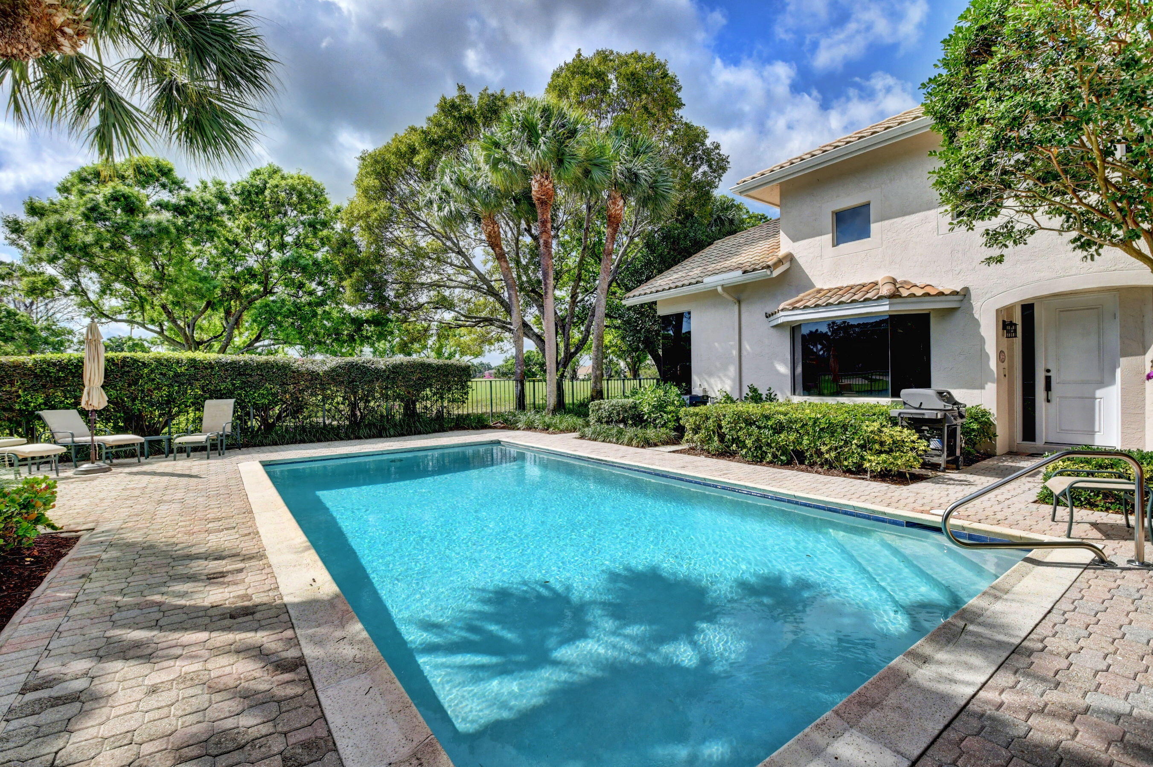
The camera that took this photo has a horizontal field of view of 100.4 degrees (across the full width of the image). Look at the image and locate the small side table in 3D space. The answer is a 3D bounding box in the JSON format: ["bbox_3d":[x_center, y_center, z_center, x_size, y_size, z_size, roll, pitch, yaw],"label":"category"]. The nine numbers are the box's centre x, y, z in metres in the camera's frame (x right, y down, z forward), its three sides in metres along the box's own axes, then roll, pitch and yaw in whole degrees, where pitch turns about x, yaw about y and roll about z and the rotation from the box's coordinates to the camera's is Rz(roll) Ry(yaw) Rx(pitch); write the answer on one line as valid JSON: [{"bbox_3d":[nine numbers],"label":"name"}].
[{"bbox_3d":[-8.100,1.210,9.300,0.400,0.440,0.420,0,0,-37],"label":"small side table"}]

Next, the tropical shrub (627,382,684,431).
[{"bbox_3d":[1.860,0.660,11.300,1.350,1.400,1.300,0,0,0],"label":"tropical shrub"}]

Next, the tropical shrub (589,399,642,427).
[{"bbox_3d":[1.000,0.870,12.000,0.900,0.950,1.350,0,0,-37],"label":"tropical shrub"}]

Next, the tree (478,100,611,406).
[{"bbox_3d":[-1.080,-4.250,16.400,4.400,11.200,4.200,0,0,0],"label":"tree"}]

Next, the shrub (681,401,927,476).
[{"bbox_3d":[3.497,0.793,7.890,1.400,0.880,3.800,-1,0,-37],"label":"shrub"}]

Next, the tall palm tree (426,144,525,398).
[{"bbox_3d":[-3.348,-3.591,16.600,3.900,9.500,3.800,-1,0,0],"label":"tall palm tree"}]

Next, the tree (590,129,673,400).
[{"bbox_3d":[1.421,-3.390,15.000,3.400,9.100,3.400,-1,0,0],"label":"tree"}]

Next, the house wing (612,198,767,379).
[{"bbox_3d":[5.465,-1.886,14.402,6.600,6.100,4.900,-1,0,-37],"label":"house wing"}]

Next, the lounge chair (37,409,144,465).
[{"bbox_3d":[-8.520,0.955,8.400,1.480,0.940,0.660,0,0,10],"label":"lounge chair"}]

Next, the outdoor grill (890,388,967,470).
[{"bbox_3d":[5.360,0.680,7.280,1.150,1.190,0.700,0,0,-37],"label":"outdoor grill"}]

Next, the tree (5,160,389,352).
[{"bbox_3d":[-13.519,-3.728,18.607,12.800,10.200,10.500,-1,0,0],"label":"tree"}]

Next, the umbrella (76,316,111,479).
[{"bbox_3d":[-7.650,0.164,7.600,0.450,2.430,0.450,-1,0,0],"label":"umbrella"}]

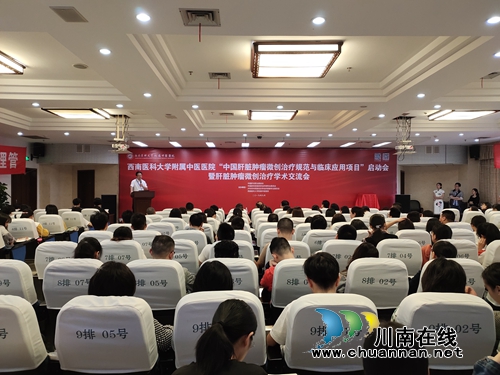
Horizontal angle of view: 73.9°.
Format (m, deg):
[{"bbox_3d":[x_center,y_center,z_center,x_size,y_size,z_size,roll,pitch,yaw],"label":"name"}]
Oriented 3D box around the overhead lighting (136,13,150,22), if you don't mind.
[{"bbox_3d":[-0.910,-1.470,2.850,0.130,0.050,0.130,0,0,0],"label":"overhead lighting"}]

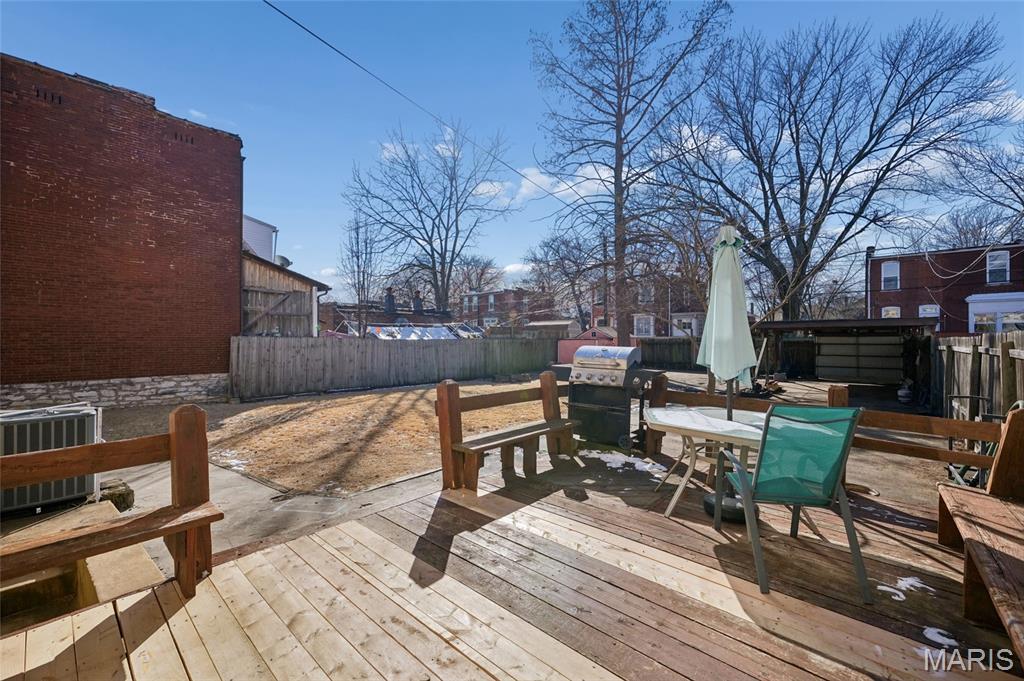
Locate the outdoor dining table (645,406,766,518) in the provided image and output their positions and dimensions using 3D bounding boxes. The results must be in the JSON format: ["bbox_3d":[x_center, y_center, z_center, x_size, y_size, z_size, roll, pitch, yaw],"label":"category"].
[{"bbox_3d":[1.673,0.964,3.101,1.260,0.700,1.140,0,1,41],"label":"outdoor dining table"}]

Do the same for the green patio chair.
[{"bbox_3d":[1.611,0.834,2.385,0.540,0.970,0.710,0,0,10],"label":"green patio chair"}]

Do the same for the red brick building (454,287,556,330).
[{"bbox_3d":[0.200,-2.304,51.987,10.000,7.400,9.500,0,1,41],"label":"red brick building"}]

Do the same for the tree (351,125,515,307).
[{"bbox_3d":[-8.100,-10.372,39.931,16.700,23.400,16.000,0,0,0],"label":"tree"}]

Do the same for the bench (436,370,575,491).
[{"bbox_3d":[0.052,0.833,4.043,0.500,0.950,1.680,0,1,41],"label":"bench"}]

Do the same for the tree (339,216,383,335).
[{"bbox_3d":[-7.230,-2.269,18.985,2.150,7.300,2.100,0,0,0],"label":"tree"}]

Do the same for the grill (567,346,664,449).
[{"bbox_3d":[1.200,0.695,5.194,1.360,1.210,0.600,0,1,41],"label":"grill"}]

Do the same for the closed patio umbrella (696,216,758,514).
[{"bbox_3d":[1.695,0.197,3.085,0.470,2.235,0.470,0,1,41],"label":"closed patio umbrella"}]

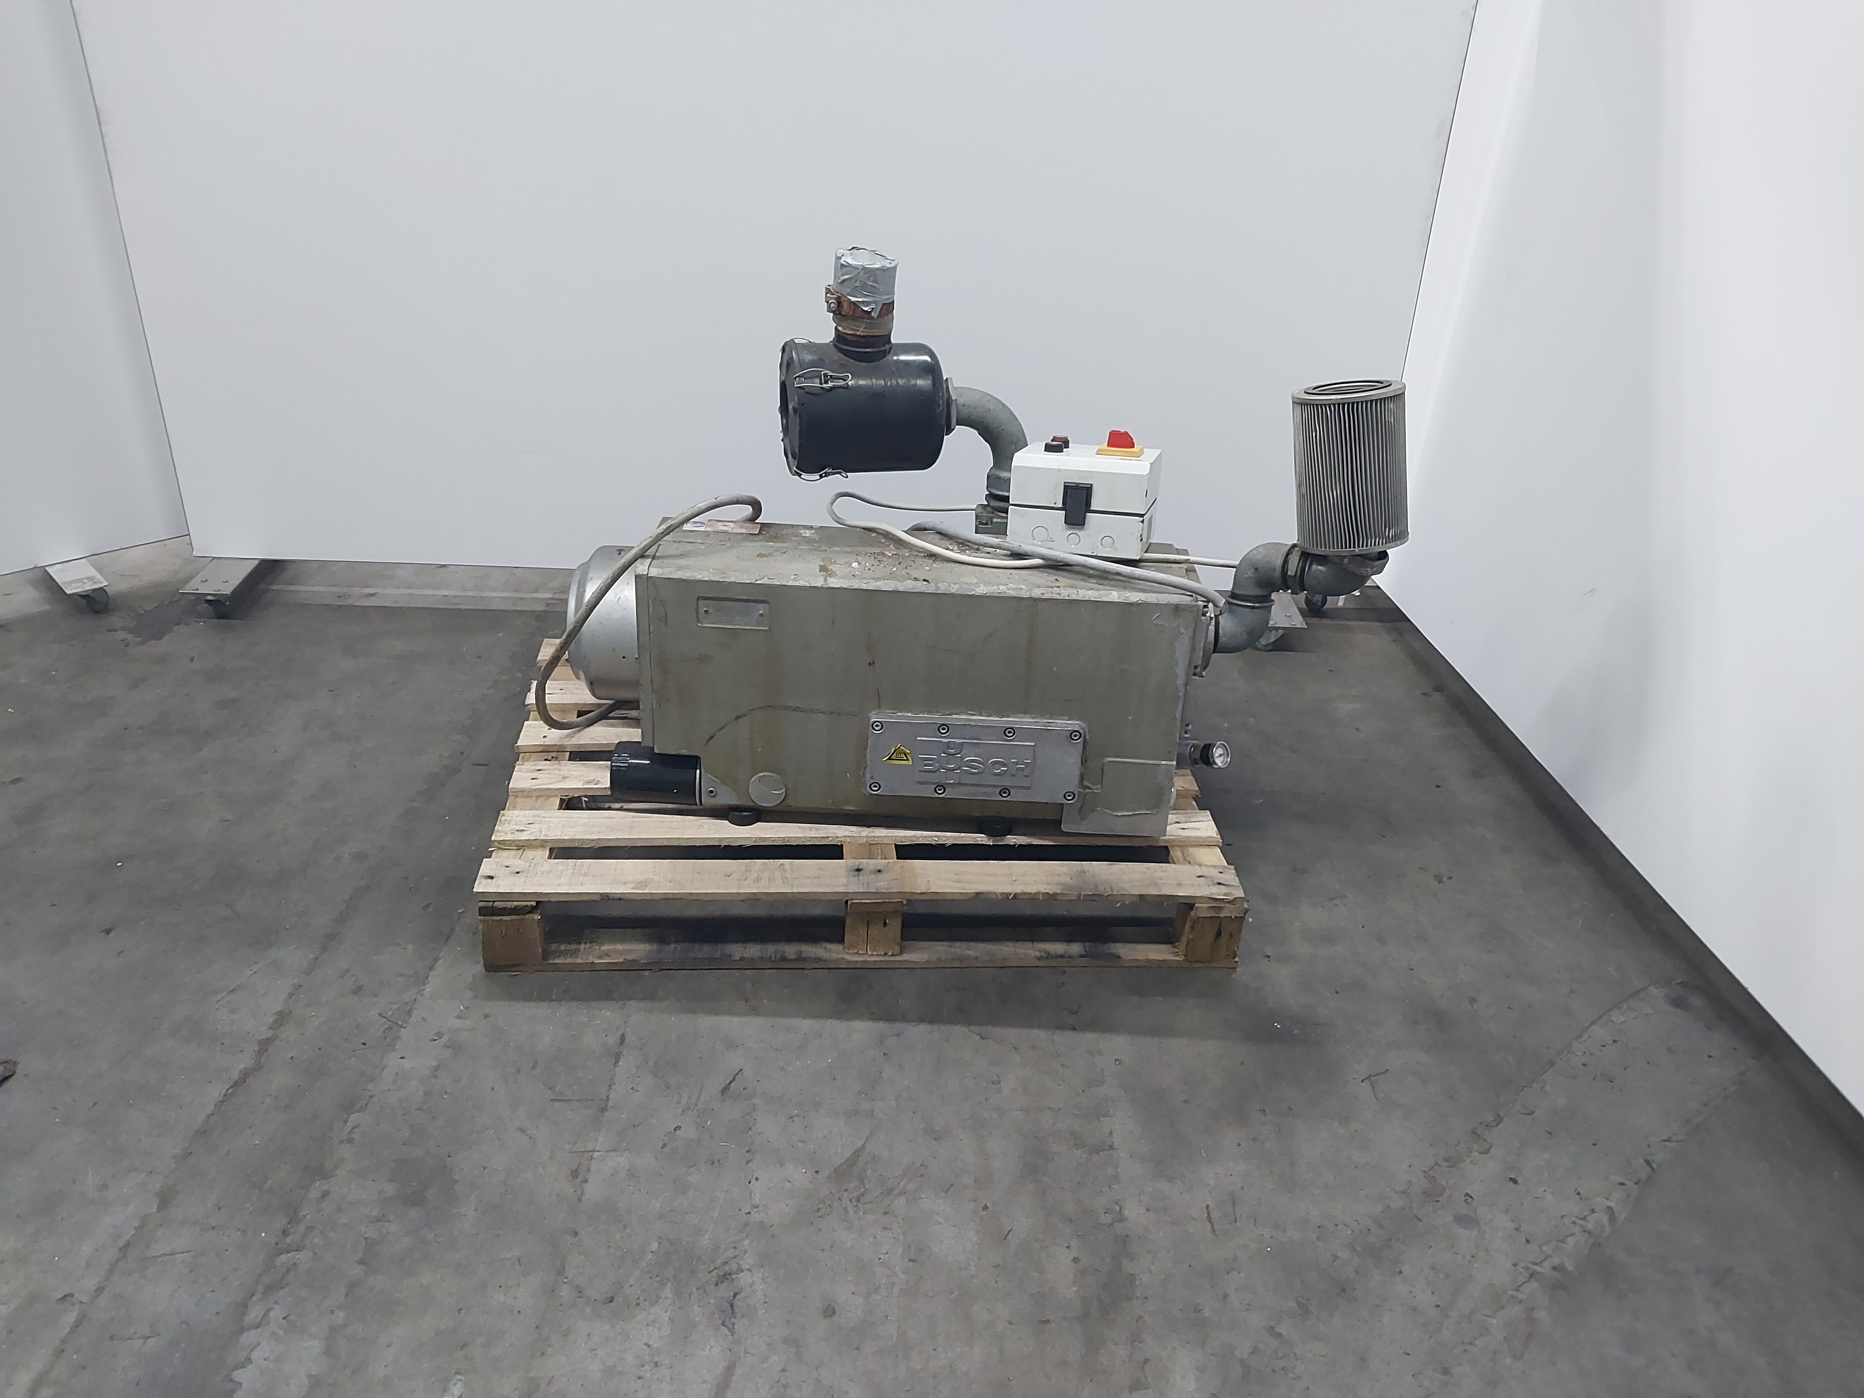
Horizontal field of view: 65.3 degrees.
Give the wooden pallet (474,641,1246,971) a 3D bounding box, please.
[{"bbox_3d":[-0.134,0.163,2.640,1.200,0.146,0.814,1,30,-7],"label":"wooden pallet"}]

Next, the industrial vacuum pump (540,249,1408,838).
[{"bbox_3d":[0.055,-0.264,2.376,1.370,0.885,0.450,4,30,-3],"label":"industrial vacuum pump"}]

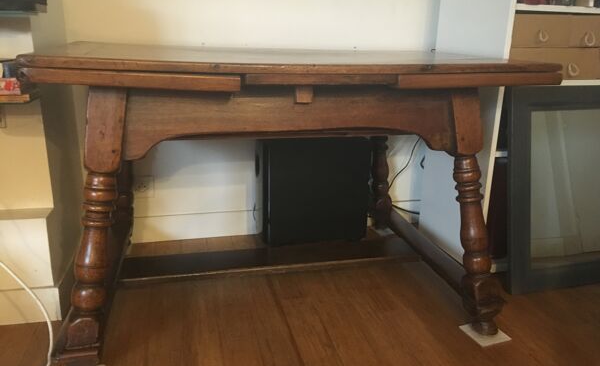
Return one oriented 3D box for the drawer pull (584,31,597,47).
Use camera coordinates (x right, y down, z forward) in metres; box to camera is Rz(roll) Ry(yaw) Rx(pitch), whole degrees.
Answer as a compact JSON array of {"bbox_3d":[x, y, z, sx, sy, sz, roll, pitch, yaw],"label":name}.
[{"bbox_3d":[0.943,-0.469,1.633,0.036,0.048,0.016,-2,17,-12],"label":"drawer pull"}]

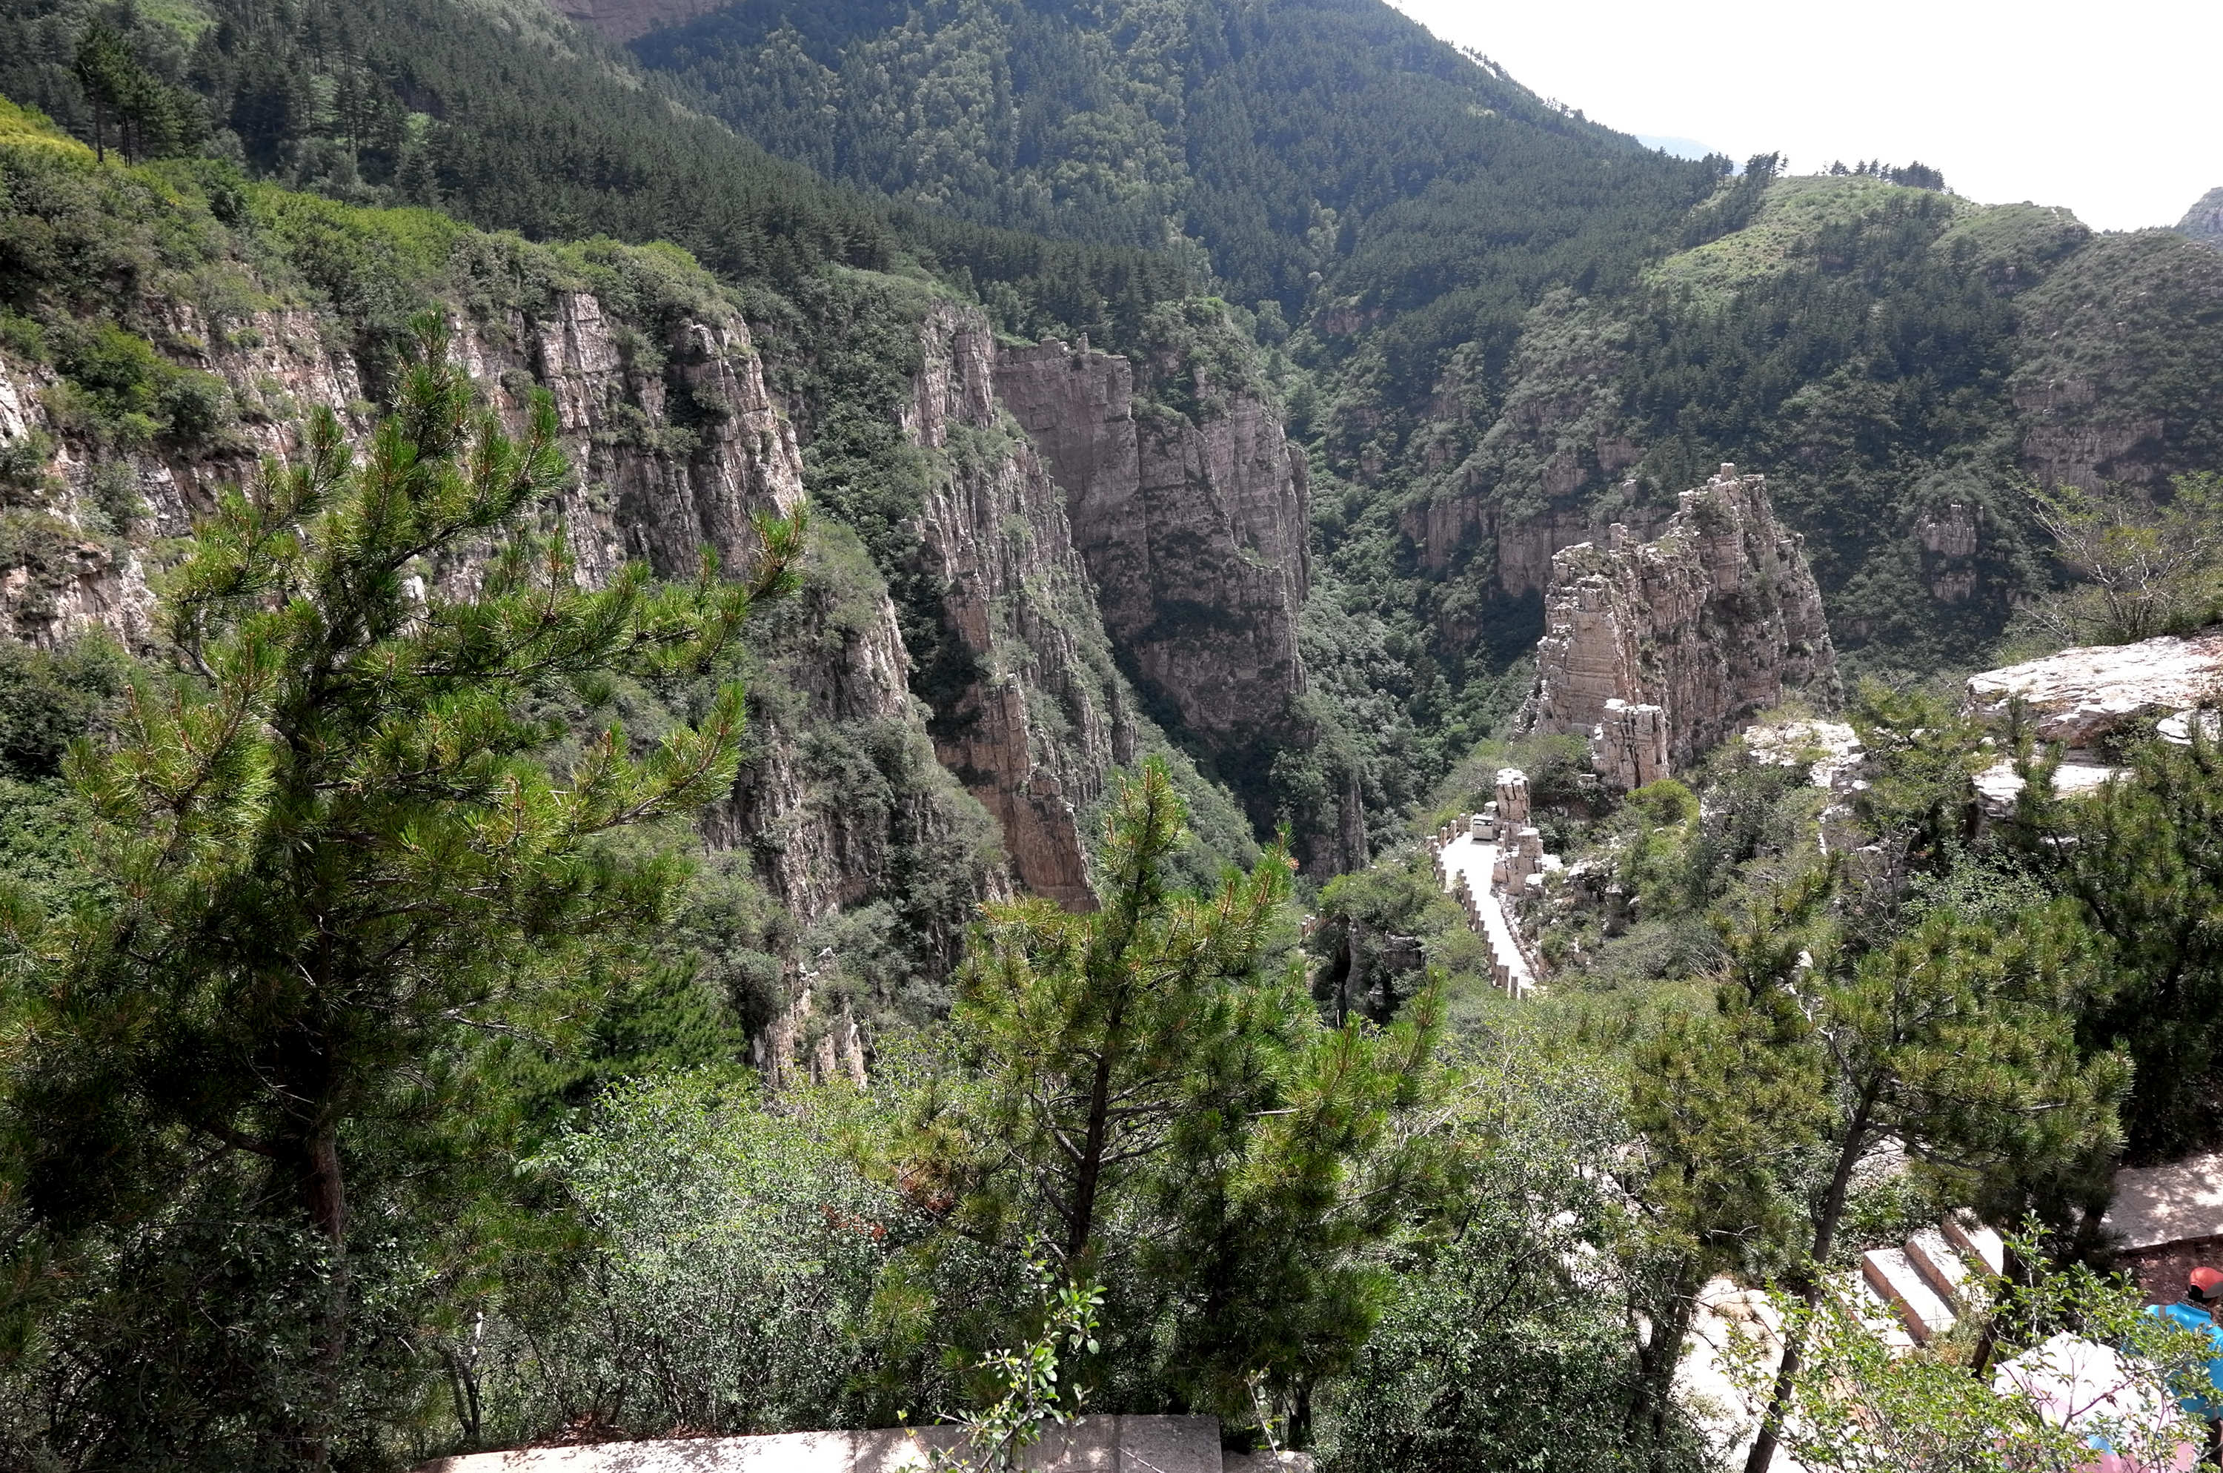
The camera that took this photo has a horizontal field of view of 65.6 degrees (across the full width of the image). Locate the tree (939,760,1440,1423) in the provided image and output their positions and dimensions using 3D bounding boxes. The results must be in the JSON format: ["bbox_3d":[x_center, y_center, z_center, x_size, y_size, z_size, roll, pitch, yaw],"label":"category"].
[{"bbox_3d":[0.290,1.440,6.500,1.850,2.800,1.750,0,13,0],"label":"tree"}]

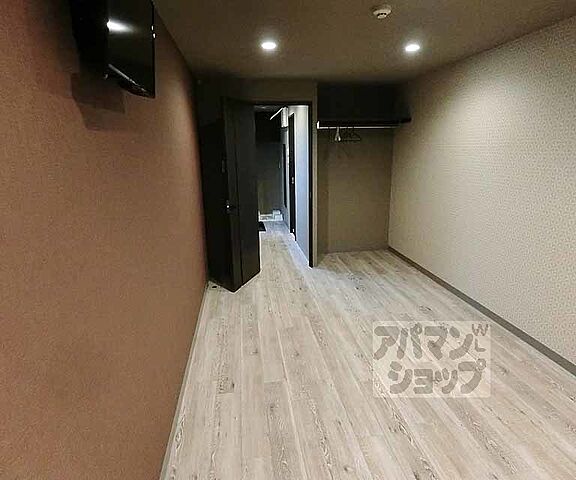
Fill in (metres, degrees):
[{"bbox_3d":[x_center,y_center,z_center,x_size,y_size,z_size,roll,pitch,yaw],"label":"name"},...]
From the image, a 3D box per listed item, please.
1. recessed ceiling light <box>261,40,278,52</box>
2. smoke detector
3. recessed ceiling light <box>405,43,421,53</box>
[{"bbox_3d":[-0.150,-1.548,2.629,0.125,0.030,0.125,-3,16,-7],"label":"recessed ceiling light"},{"bbox_3d":[0.566,-1.360,1.974,0.110,0.042,0.110,-3,16,-7],"label":"smoke detector"},{"bbox_3d":[1.052,-1.616,2.774,0.125,0.030,0.125,-3,16,-7],"label":"recessed ceiling light"}]

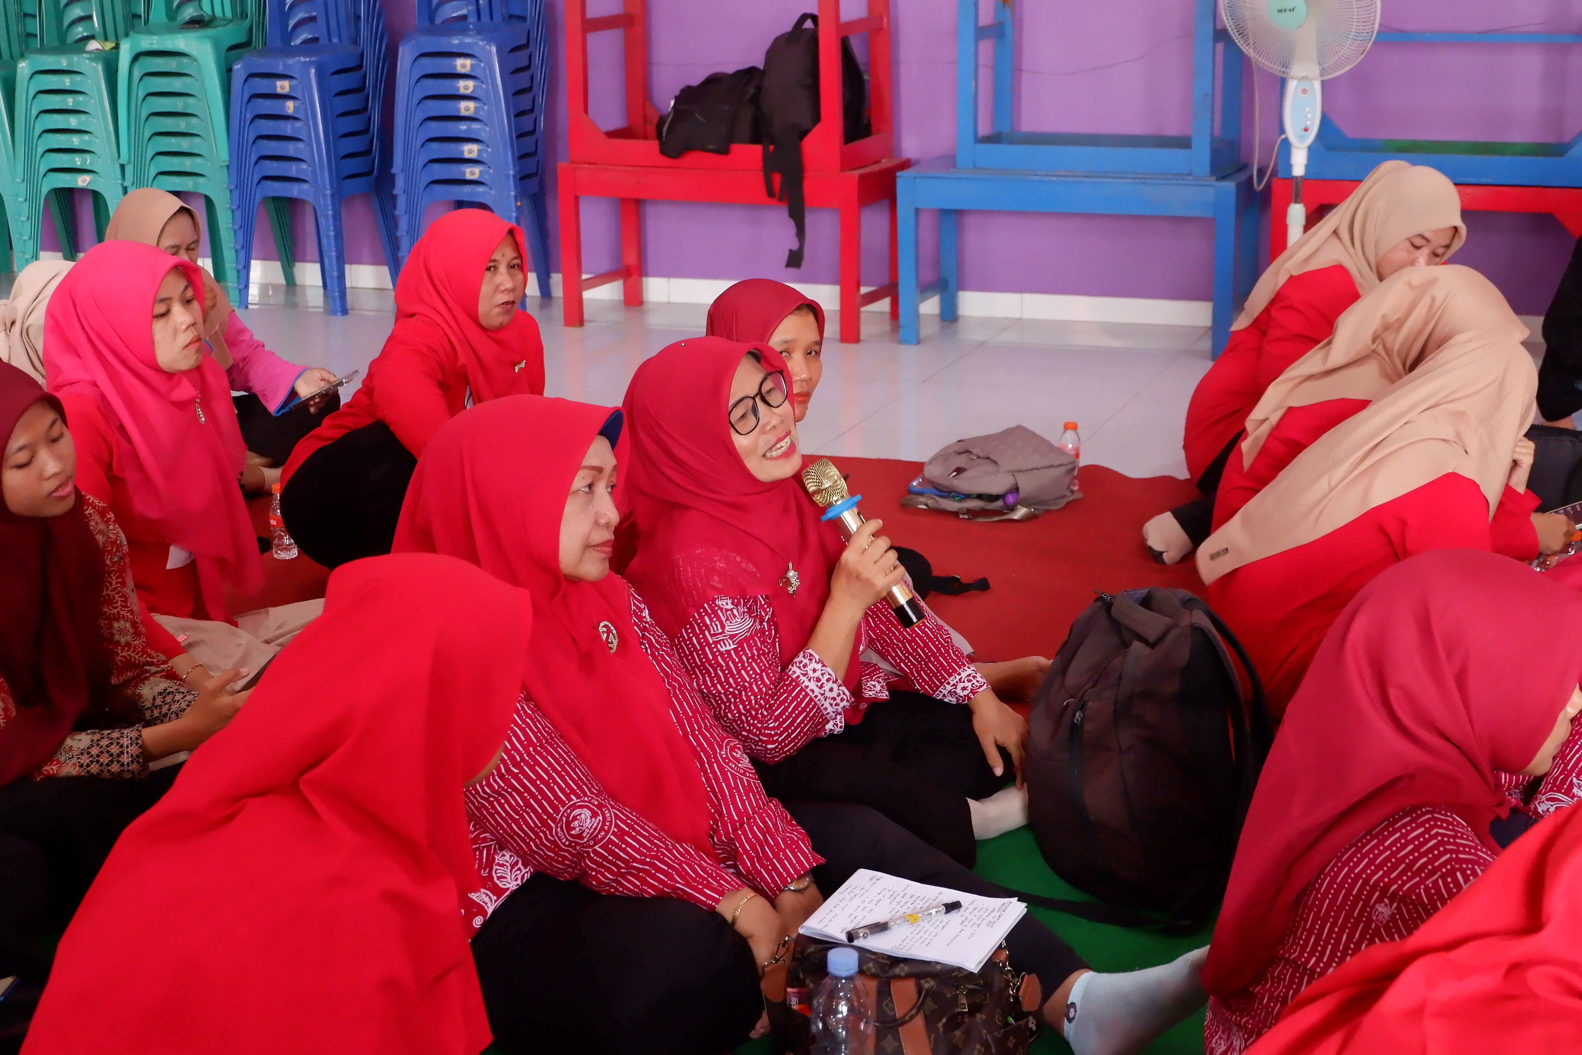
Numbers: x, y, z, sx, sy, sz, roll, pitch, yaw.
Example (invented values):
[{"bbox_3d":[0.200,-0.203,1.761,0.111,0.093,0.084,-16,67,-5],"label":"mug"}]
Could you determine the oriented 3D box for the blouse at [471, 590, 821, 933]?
[{"bbox_3d":[-0.193,0.276,2.760,0.420,0.460,0.440,7,17,27],"label":"blouse"}]

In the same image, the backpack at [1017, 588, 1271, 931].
[{"bbox_3d":[0.485,0.259,3.183,0.270,0.440,0.300,-9,17,-25],"label":"backpack"}]

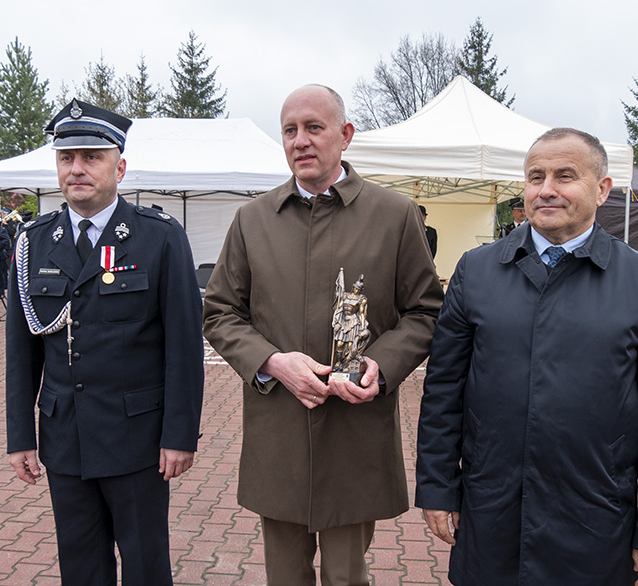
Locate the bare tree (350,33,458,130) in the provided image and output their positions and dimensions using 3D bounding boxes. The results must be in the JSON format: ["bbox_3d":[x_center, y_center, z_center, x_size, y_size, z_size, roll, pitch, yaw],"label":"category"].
[{"bbox_3d":[5.027,-8.660,39.309,7.000,12.420,6.500,1,6,0],"label":"bare tree"}]

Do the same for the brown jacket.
[{"bbox_3d":[0.012,0.148,1.760,0.610,0.985,0.400,1,6,7],"label":"brown jacket"}]

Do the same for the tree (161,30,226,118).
[{"bbox_3d":[-6.202,-7.359,33.427,4.300,10.757,4.300,1,6,0],"label":"tree"}]

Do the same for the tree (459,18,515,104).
[{"bbox_3d":[7.872,-7.589,33.384,4.500,11.587,4.500,1,6,0],"label":"tree"}]

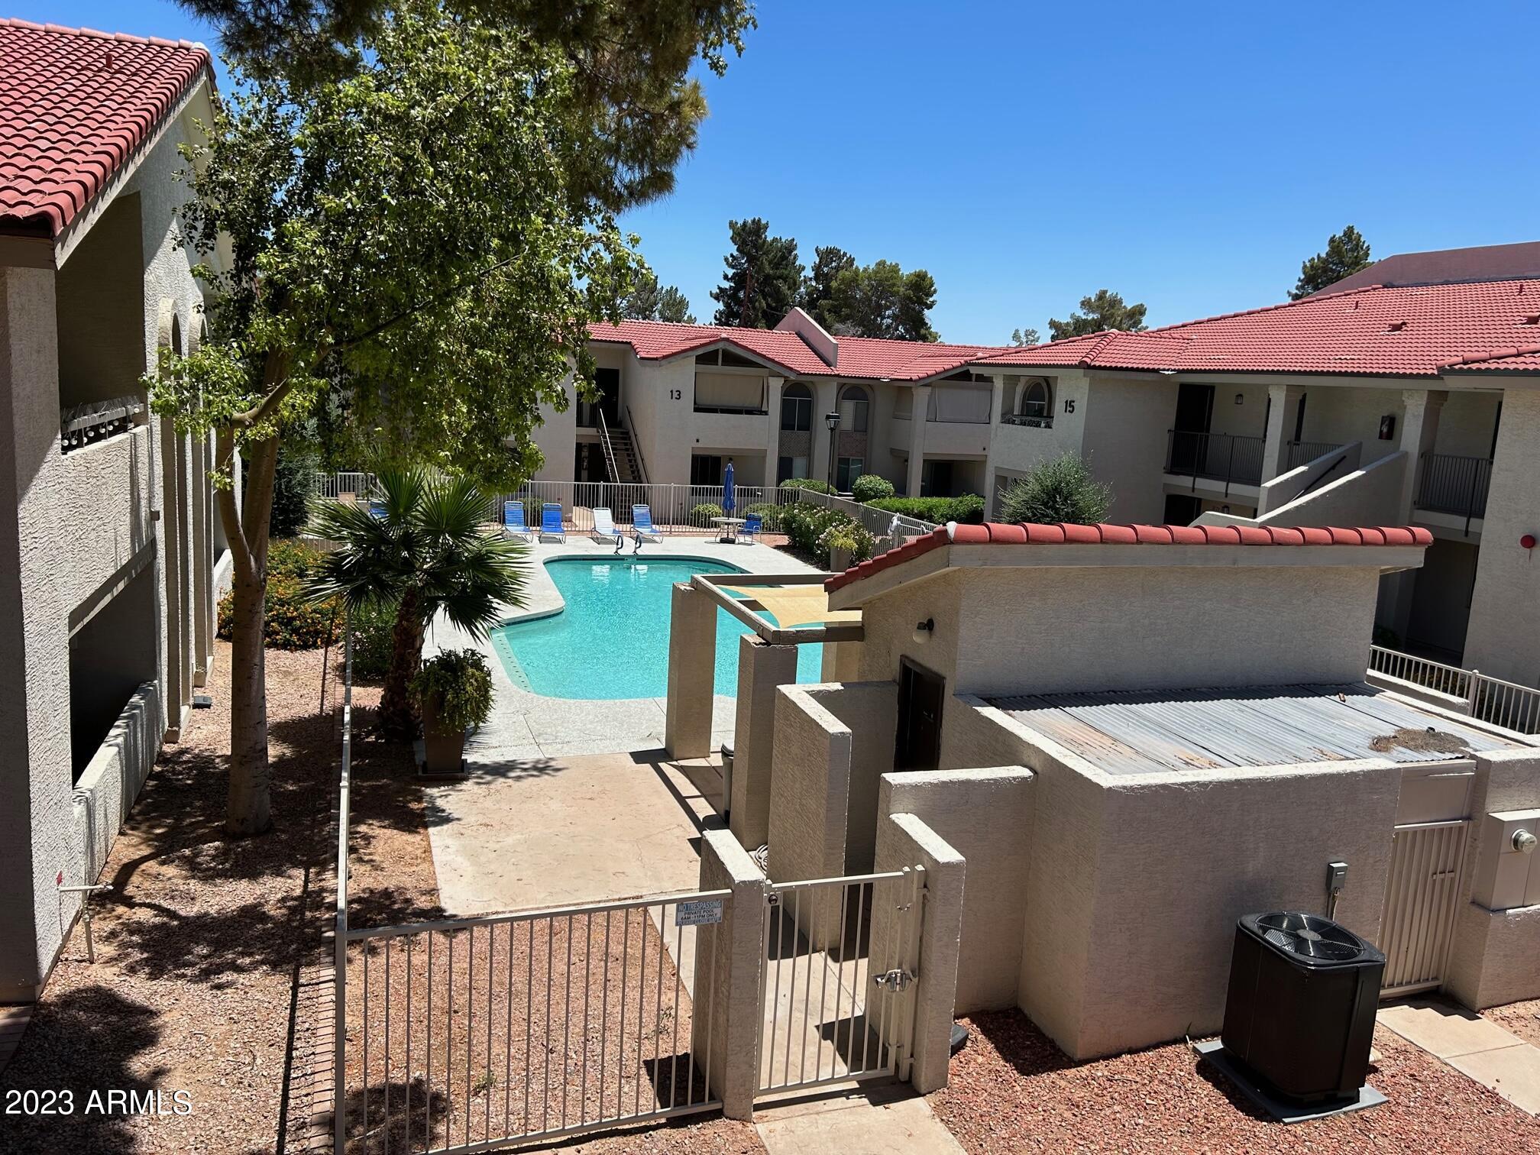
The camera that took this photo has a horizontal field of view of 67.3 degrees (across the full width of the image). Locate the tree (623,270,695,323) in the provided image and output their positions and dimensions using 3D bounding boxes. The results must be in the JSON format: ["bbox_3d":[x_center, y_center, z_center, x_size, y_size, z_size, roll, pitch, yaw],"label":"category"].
[{"bbox_3d":[-7.975,-15.908,82.000,6.000,13.000,6.000,0,10,-20],"label":"tree"}]

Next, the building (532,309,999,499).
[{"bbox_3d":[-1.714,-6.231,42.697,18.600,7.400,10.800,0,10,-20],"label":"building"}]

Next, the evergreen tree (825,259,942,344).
[{"bbox_3d":[7.216,-14.096,75.000,7.600,13.400,7.400,0,10,-20],"label":"evergreen tree"}]

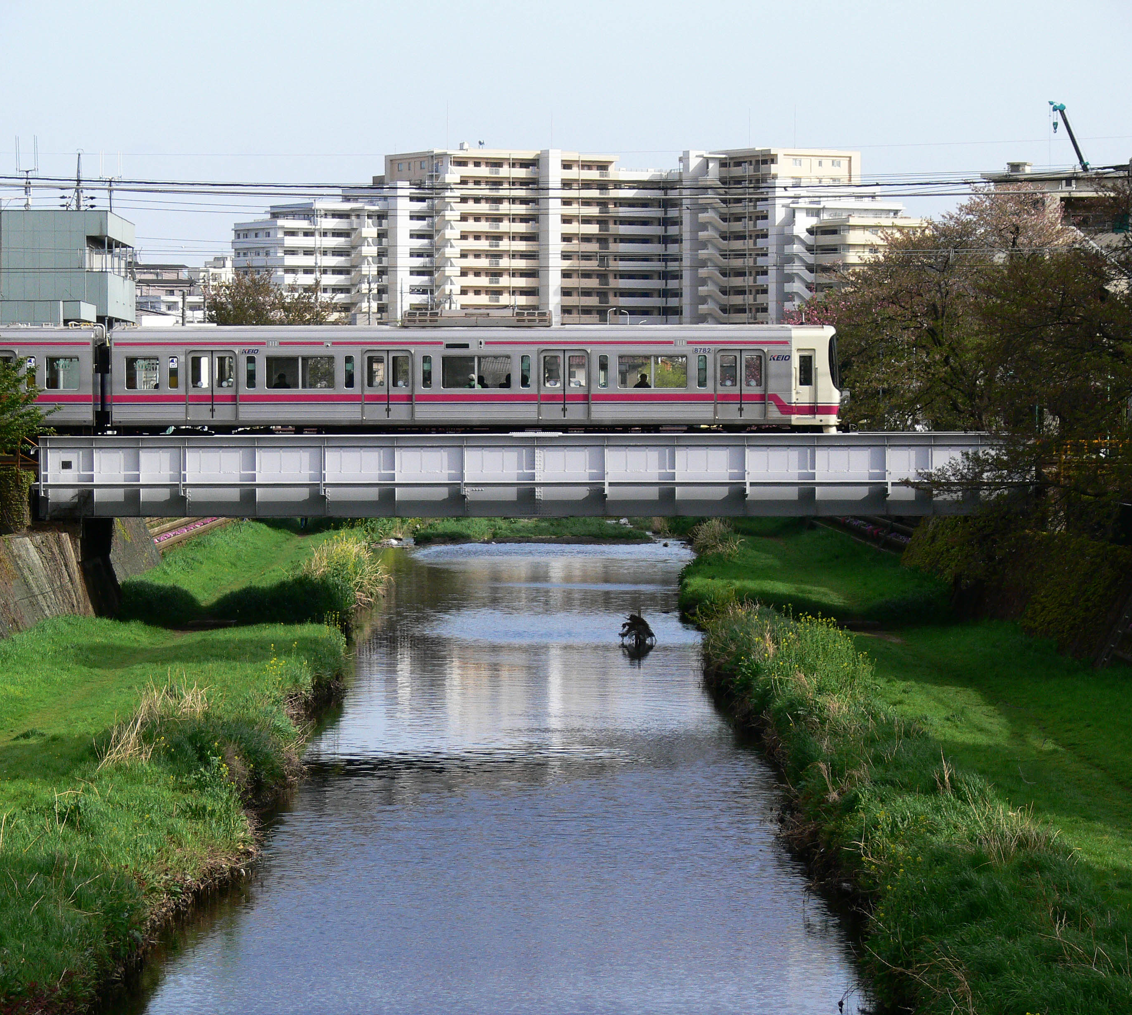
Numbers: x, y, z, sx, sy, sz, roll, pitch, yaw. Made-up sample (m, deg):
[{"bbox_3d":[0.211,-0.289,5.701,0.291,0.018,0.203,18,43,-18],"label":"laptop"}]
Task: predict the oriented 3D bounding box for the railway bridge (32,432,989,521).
[{"bbox_3d":[-0.629,-0.972,121.497,26.600,2.200,8.600,0,2,1],"label":"railway bridge"}]

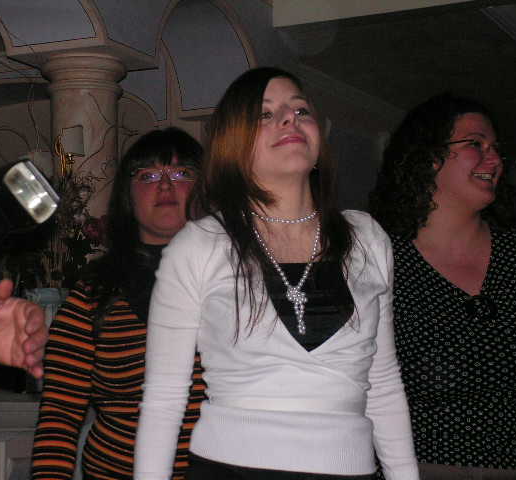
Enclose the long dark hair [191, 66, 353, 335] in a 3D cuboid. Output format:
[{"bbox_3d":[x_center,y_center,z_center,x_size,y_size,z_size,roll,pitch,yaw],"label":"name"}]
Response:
[{"bbox_3d":[0.023,-0.067,2.720,0.255,0.445,0.260,1,-5,-18],"label":"long dark hair"}]

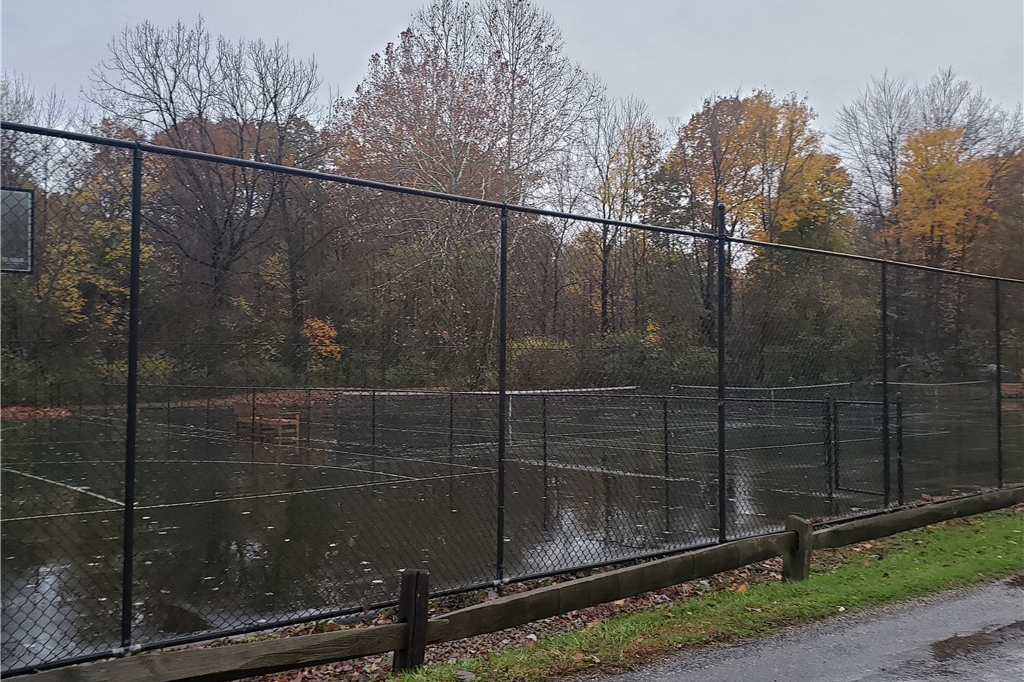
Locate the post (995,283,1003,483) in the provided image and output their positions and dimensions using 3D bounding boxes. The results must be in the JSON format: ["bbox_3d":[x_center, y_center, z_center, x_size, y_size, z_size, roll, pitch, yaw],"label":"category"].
[{"bbox_3d":[6.742,0.582,10.646,0.054,2.903,0.054,2,-2,-34],"label":"post"}]

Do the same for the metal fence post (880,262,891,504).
[{"bbox_3d":[4.385,0.493,9.019,0.055,2.898,0.055,2,-2,-34],"label":"metal fence post"}]

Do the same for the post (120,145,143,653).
[{"bbox_3d":[-2.175,0.316,4.411,0.054,2.913,0.054,2,-2,-34],"label":"post"}]

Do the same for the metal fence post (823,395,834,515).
[{"bbox_3d":[4.175,1.380,10.123,0.060,1.351,0.060,2,-2,-34],"label":"metal fence post"}]

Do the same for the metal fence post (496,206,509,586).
[{"bbox_3d":[-0.076,0.413,5.896,0.052,2.923,0.052,2,-2,-34],"label":"metal fence post"}]

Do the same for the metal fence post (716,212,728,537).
[{"bbox_3d":[2.002,0.299,7.305,0.060,3.222,0.060,2,-2,-34],"label":"metal fence post"}]

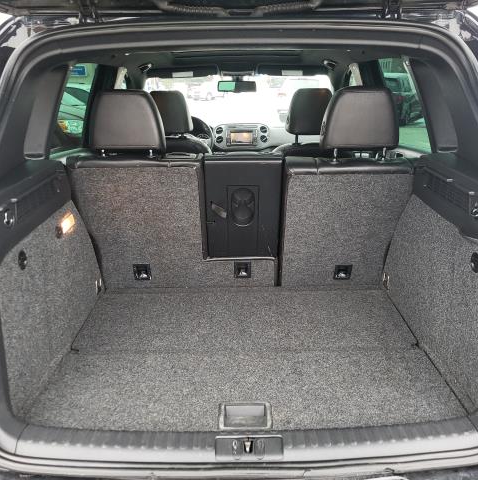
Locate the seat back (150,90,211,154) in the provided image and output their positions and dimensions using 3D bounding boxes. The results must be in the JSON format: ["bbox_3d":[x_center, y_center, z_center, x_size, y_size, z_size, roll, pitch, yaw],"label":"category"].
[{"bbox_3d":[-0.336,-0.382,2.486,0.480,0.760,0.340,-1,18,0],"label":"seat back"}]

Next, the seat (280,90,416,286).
[{"bbox_3d":[0.360,-0.132,1.687,0.425,0.770,0.370,-1,18,0],"label":"seat"}]

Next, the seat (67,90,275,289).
[{"bbox_3d":[-0.206,-0.125,1.691,0.694,0.765,0.370,-1,18,0],"label":"seat"}]

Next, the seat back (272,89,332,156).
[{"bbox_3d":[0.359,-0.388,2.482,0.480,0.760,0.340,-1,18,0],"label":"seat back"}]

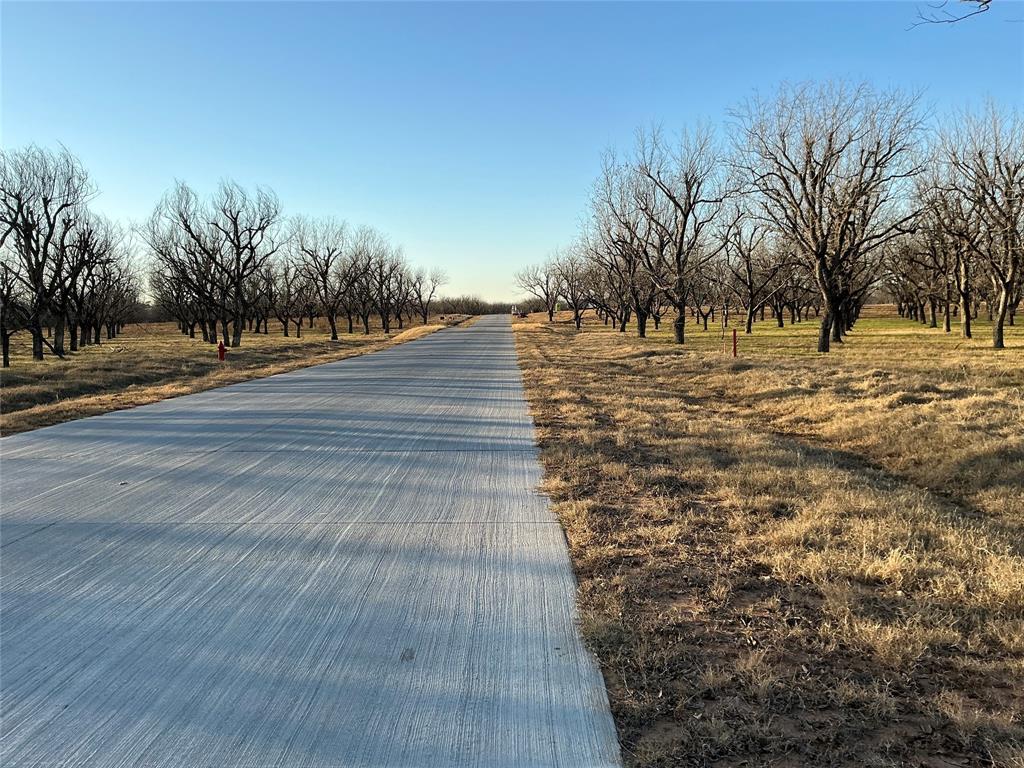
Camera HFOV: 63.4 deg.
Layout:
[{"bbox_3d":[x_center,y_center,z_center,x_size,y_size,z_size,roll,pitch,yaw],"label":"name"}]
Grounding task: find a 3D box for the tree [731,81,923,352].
[{"bbox_3d":[12.360,-6.530,32.550,7.500,10.500,7.300,1,5,21],"label":"tree"}]

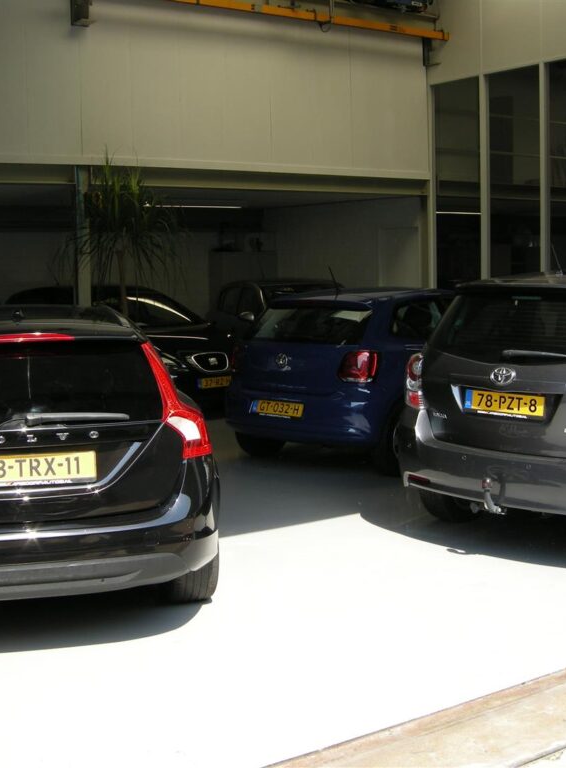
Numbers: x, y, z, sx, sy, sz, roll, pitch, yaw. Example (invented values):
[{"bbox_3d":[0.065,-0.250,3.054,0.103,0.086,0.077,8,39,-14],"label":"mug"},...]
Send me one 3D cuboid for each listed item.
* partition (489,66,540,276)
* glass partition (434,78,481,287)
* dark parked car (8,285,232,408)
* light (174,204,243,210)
[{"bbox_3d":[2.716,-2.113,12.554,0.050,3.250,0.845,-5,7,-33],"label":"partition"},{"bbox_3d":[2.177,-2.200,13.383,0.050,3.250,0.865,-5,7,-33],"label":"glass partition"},{"bbox_3d":[-1.991,-0.405,12.714,1.755,1.455,4.250,-5,8,-38],"label":"dark parked car"},{"bbox_3d":[-1.092,-2.333,14.094,1.500,0.080,0.130,-5,7,-33],"label":"light"}]

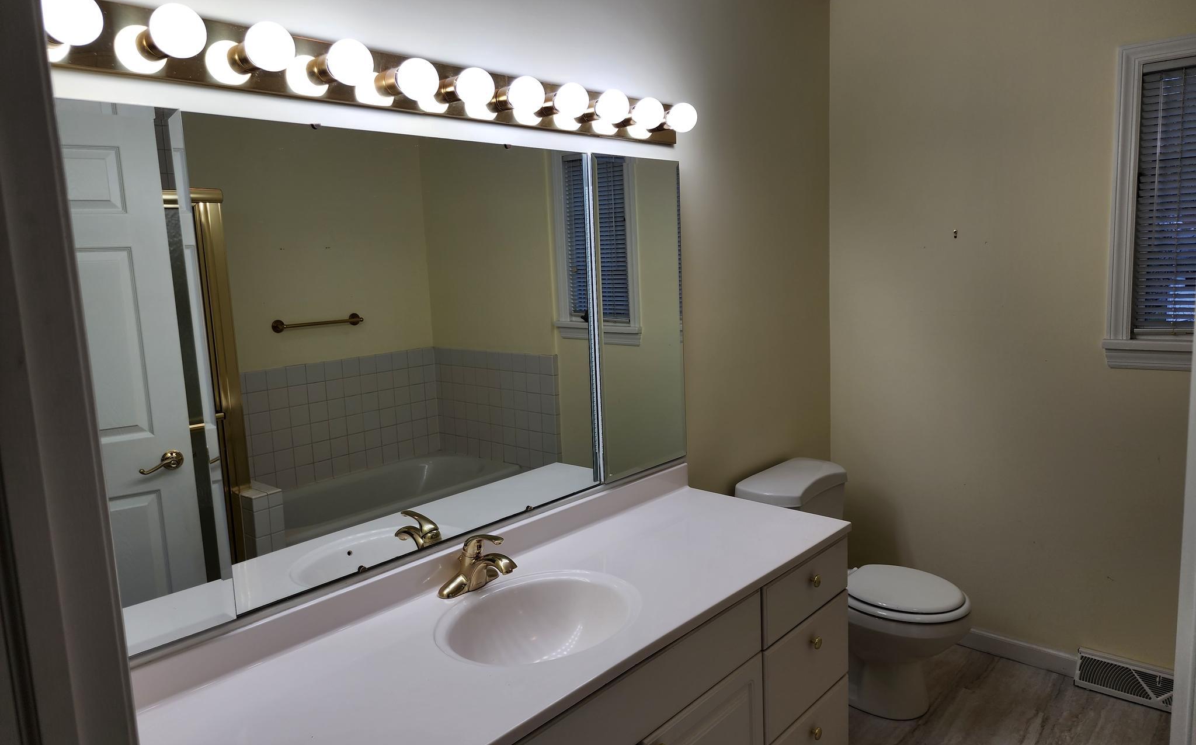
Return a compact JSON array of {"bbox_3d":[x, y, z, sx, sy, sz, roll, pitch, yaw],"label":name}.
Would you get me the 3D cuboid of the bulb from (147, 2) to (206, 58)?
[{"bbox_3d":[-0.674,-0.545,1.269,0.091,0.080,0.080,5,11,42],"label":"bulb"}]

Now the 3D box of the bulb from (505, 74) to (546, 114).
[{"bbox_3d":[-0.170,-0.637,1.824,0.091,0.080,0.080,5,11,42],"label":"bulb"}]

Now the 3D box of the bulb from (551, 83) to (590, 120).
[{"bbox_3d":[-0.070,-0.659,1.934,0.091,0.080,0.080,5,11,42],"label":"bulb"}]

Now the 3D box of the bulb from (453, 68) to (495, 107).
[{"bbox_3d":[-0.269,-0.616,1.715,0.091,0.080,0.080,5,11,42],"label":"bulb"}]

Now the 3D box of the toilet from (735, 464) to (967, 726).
[{"bbox_3d":[0.890,0.747,2.707,0.710,0.735,0.460,5,11,42],"label":"toilet"}]

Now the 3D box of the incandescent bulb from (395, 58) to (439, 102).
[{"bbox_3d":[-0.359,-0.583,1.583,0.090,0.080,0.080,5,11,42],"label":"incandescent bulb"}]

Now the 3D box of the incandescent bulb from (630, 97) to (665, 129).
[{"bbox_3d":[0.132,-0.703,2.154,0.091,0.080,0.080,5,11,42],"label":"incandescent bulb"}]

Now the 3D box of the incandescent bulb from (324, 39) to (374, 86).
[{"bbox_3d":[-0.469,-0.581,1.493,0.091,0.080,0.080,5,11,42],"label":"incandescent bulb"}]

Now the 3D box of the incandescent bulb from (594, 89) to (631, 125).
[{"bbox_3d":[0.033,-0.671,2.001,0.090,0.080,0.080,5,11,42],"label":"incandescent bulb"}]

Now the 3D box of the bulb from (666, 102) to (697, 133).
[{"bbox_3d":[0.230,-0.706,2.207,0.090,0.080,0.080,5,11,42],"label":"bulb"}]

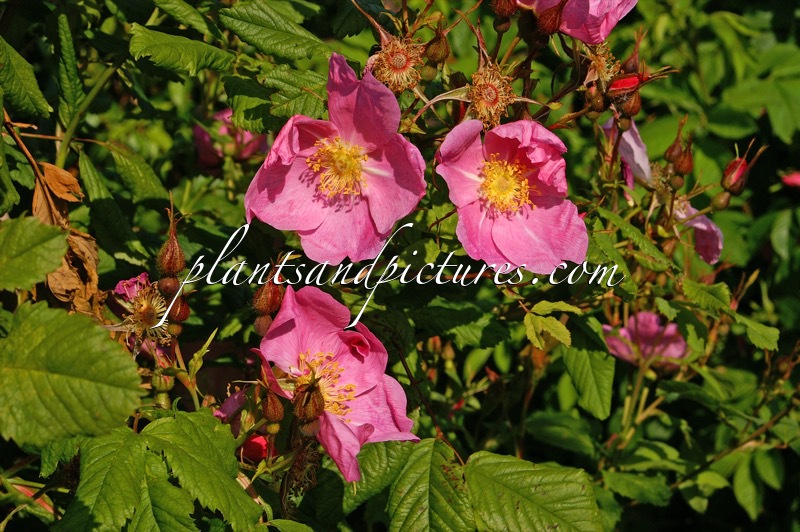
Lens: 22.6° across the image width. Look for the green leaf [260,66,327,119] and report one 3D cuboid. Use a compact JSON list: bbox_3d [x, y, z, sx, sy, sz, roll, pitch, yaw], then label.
[{"bbox_3d":[-0.039,-0.063,0.730,0.025,0.021,0.008,0,30,0],"label":"green leaf"}]

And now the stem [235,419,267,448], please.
[{"bbox_3d":[-0.052,0.058,0.690,0.013,0.004,0.004,-39,0,9],"label":"stem"}]

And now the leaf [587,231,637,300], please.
[{"bbox_3d":[0.074,0.000,0.700,0.013,0.029,0.010,-32,6,-9],"label":"leaf"}]

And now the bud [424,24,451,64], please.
[{"bbox_3d":[0.013,-0.080,0.720,0.009,0.015,0.009,0,23,0],"label":"bud"}]

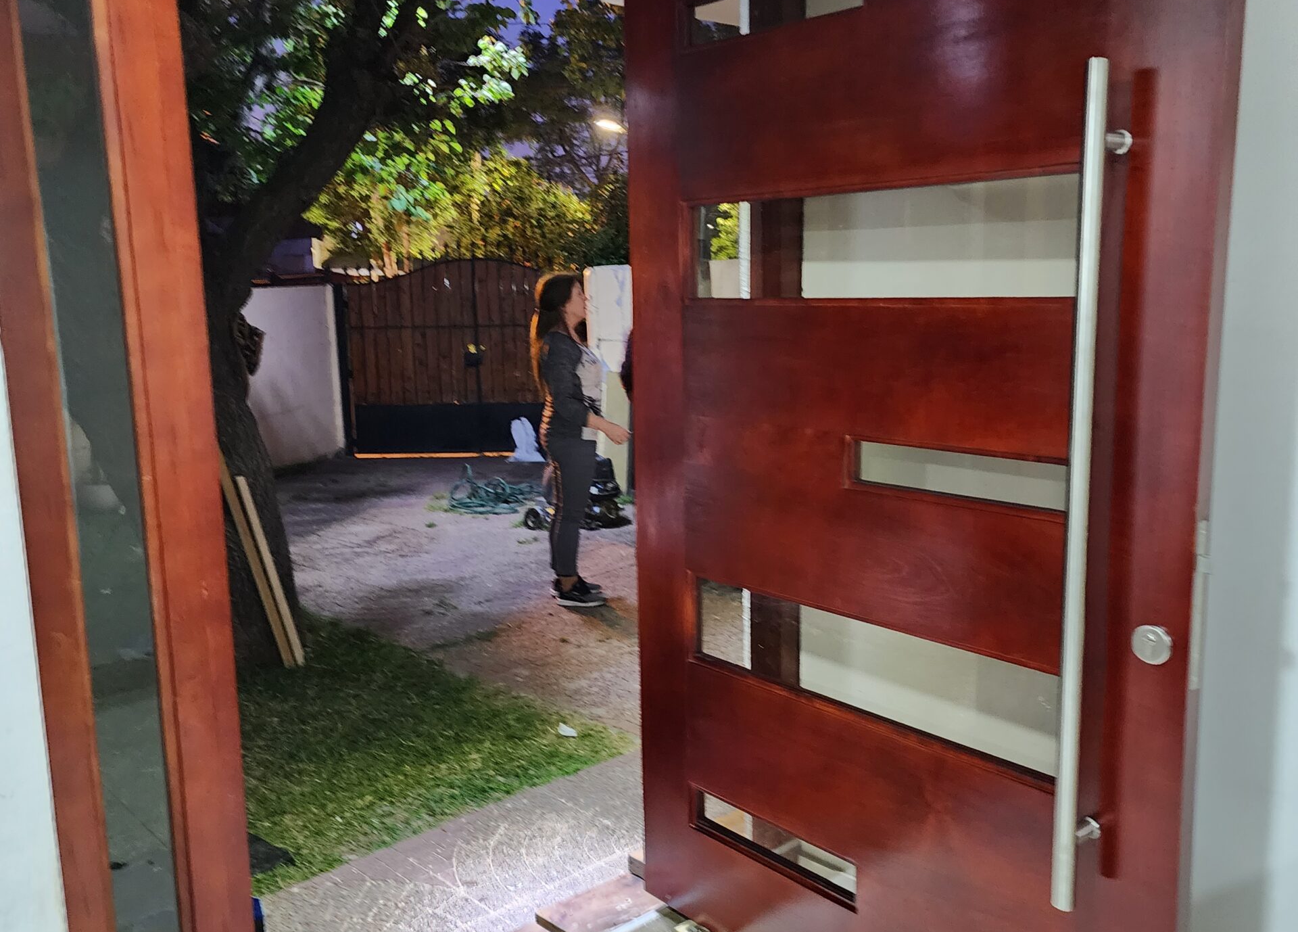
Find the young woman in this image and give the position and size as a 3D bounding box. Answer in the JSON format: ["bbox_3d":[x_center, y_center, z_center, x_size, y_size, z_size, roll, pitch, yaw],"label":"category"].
[{"bbox_3d":[-0.328,-0.128,5.662,0.480,1.620,0.460,0,10,7],"label":"young woman"}]

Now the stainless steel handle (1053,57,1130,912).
[{"bbox_3d":[0.621,0.057,1.620,0.085,1.202,0.033,-9,12,-40],"label":"stainless steel handle"}]

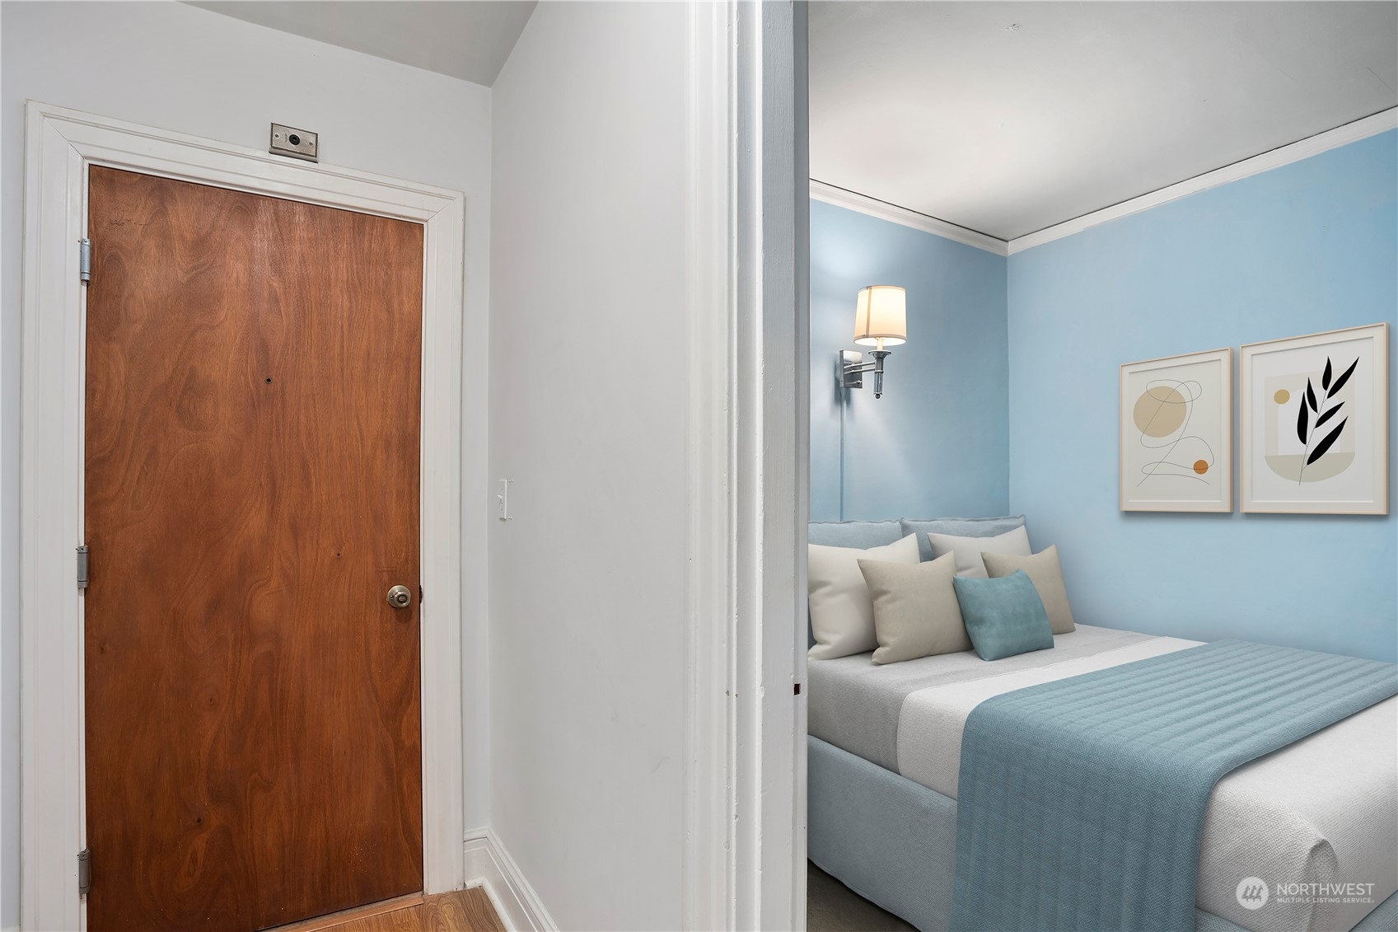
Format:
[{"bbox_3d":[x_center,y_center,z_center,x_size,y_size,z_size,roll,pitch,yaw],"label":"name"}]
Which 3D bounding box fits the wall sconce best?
[{"bbox_3d":[0.716,-0.482,2.670,0.211,0.420,0.245,1,-1,-32],"label":"wall sconce"}]

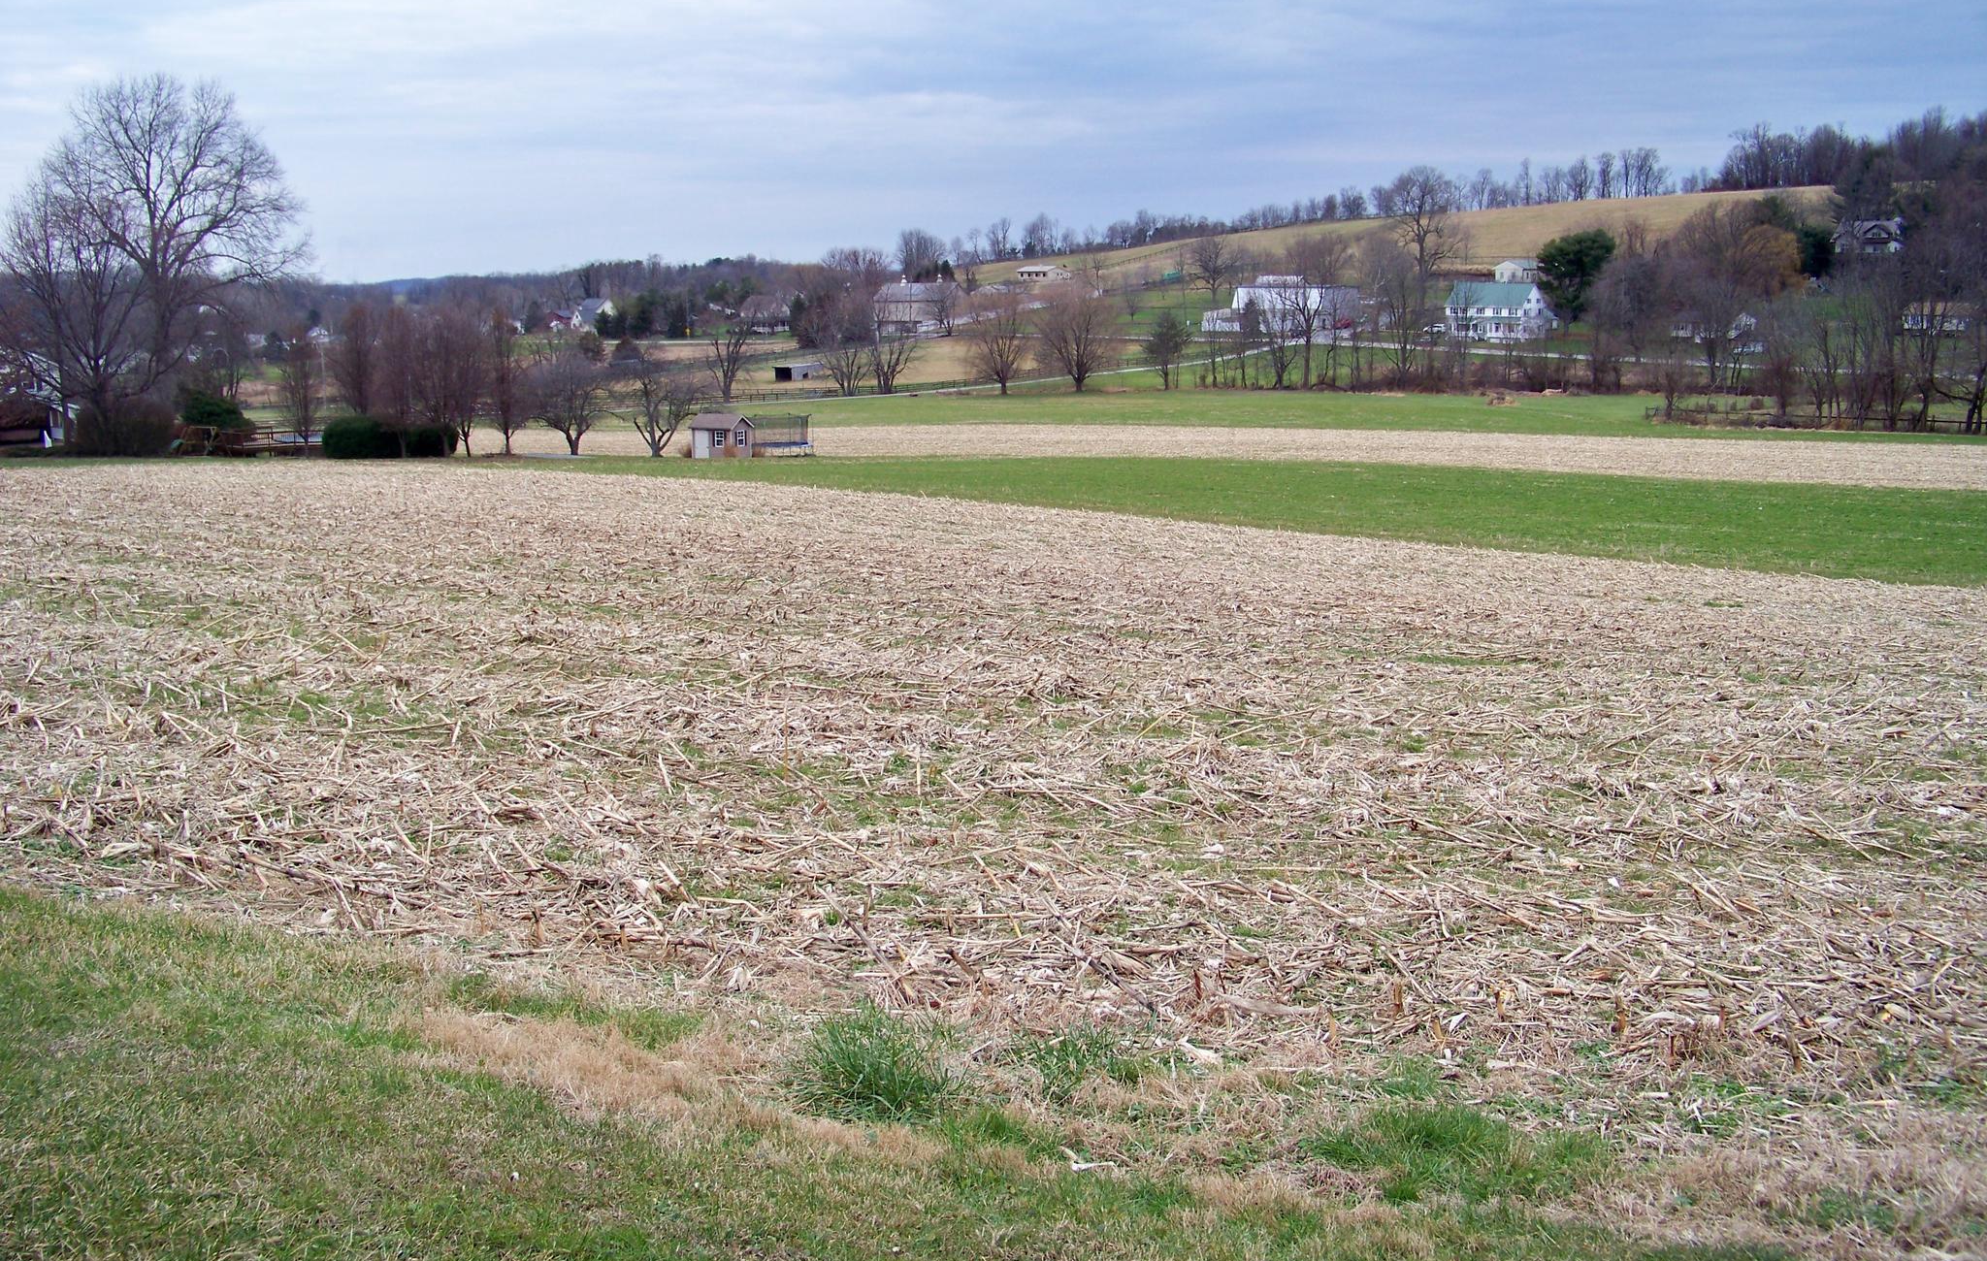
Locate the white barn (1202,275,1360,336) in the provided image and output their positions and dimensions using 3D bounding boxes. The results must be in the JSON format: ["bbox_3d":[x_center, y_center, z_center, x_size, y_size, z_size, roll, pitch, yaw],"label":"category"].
[{"bbox_3d":[53.210,-60.090,350.000,26.000,11.000,13.000,4,10,21],"label":"white barn"}]

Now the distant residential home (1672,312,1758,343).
[{"bbox_3d":[127.390,-53.670,335.000,15.500,5.700,9.500,4,10,25],"label":"distant residential home"}]

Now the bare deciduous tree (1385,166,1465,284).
[{"bbox_3d":[83.840,-77.960,368.000,15.300,25.000,15.000,0,9,0],"label":"bare deciduous tree"}]

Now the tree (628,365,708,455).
[{"bbox_3d":[-21.740,-14.620,125.480,5.270,6.190,5.270,-2,10,-10],"label":"tree"}]

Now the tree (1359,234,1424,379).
[{"bbox_3d":[51.080,-41.100,241.450,8.130,18.530,8.130,2,10,12],"label":"tree"}]

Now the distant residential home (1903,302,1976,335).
[{"bbox_3d":[164.700,-54.360,330.000,12.800,5.600,8.500,6,11,32],"label":"distant residential home"}]

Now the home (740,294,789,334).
[{"bbox_3d":[-51.290,-70.840,424.270,9.300,8.750,7.600,5,11,26],"label":"home"}]

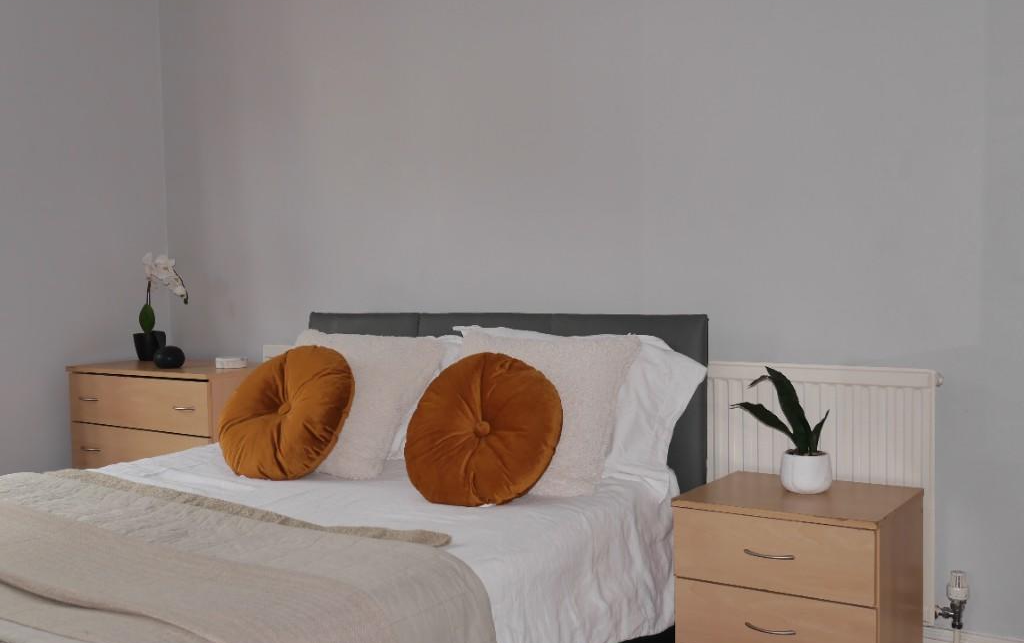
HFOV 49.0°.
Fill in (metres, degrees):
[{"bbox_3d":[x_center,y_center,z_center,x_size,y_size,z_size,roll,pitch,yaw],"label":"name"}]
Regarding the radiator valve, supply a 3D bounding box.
[{"bbox_3d":[1.039,0.656,2.655,0.075,0.141,0.056,1,4,35],"label":"radiator valve"}]

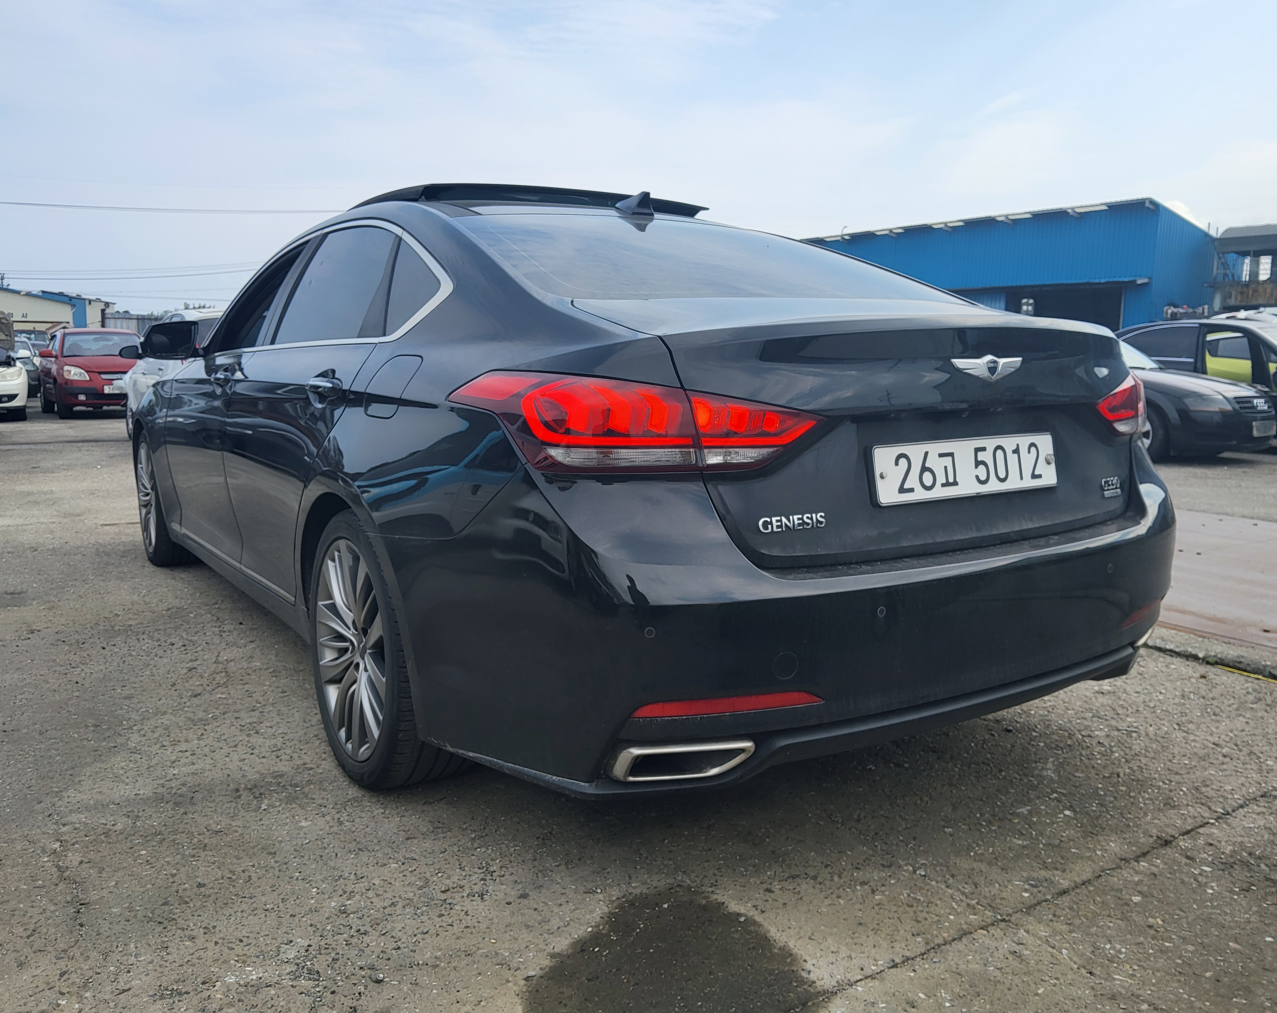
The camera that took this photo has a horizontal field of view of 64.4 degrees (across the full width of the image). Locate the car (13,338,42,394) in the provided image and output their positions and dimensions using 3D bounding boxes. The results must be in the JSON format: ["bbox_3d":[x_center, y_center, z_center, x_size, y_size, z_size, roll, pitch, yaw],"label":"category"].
[{"bbox_3d":[-15.977,-3.515,25.339,1.770,1.470,4.450,-5,10,-33],"label":"car"}]

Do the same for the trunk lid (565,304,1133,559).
[{"bbox_3d":[0.502,-0.199,2.144,1.340,0.490,0.610,-5,10,-33],"label":"trunk lid"}]

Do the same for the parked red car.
[{"bbox_3d":[-9.244,-2.335,17.536,1.700,1.470,4.100,-5,10,-33],"label":"parked red car"}]

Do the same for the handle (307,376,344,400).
[{"bbox_3d":[-0.706,-0.268,2.275,0.055,0.050,0.235,-5,10,-33],"label":"handle"}]

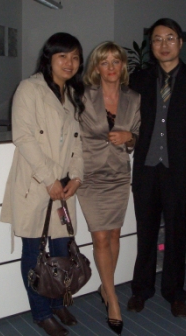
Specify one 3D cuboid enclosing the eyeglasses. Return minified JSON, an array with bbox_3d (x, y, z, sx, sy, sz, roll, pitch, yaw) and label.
[{"bbox_3d":[0.425,-0.729,2.678,0.138,0.045,0.140,0,10,20],"label":"eyeglasses"}]

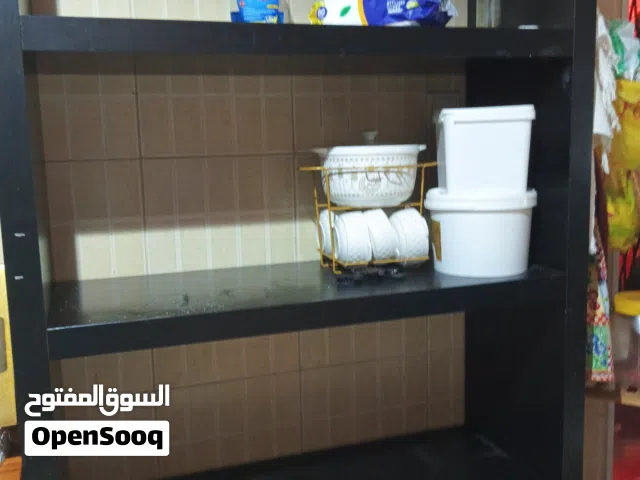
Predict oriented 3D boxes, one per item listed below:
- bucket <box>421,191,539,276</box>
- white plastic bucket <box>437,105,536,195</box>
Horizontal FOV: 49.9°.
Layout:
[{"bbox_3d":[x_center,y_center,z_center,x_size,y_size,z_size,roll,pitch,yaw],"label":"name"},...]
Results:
[{"bbox_3d":[0.305,-0.018,1.309,0.206,0.148,0.206,-1,8,0],"label":"bucket"},{"bbox_3d":[0.300,-0.166,1.287,0.164,0.155,0.164,-1,8,5],"label":"white plastic bucket"}]

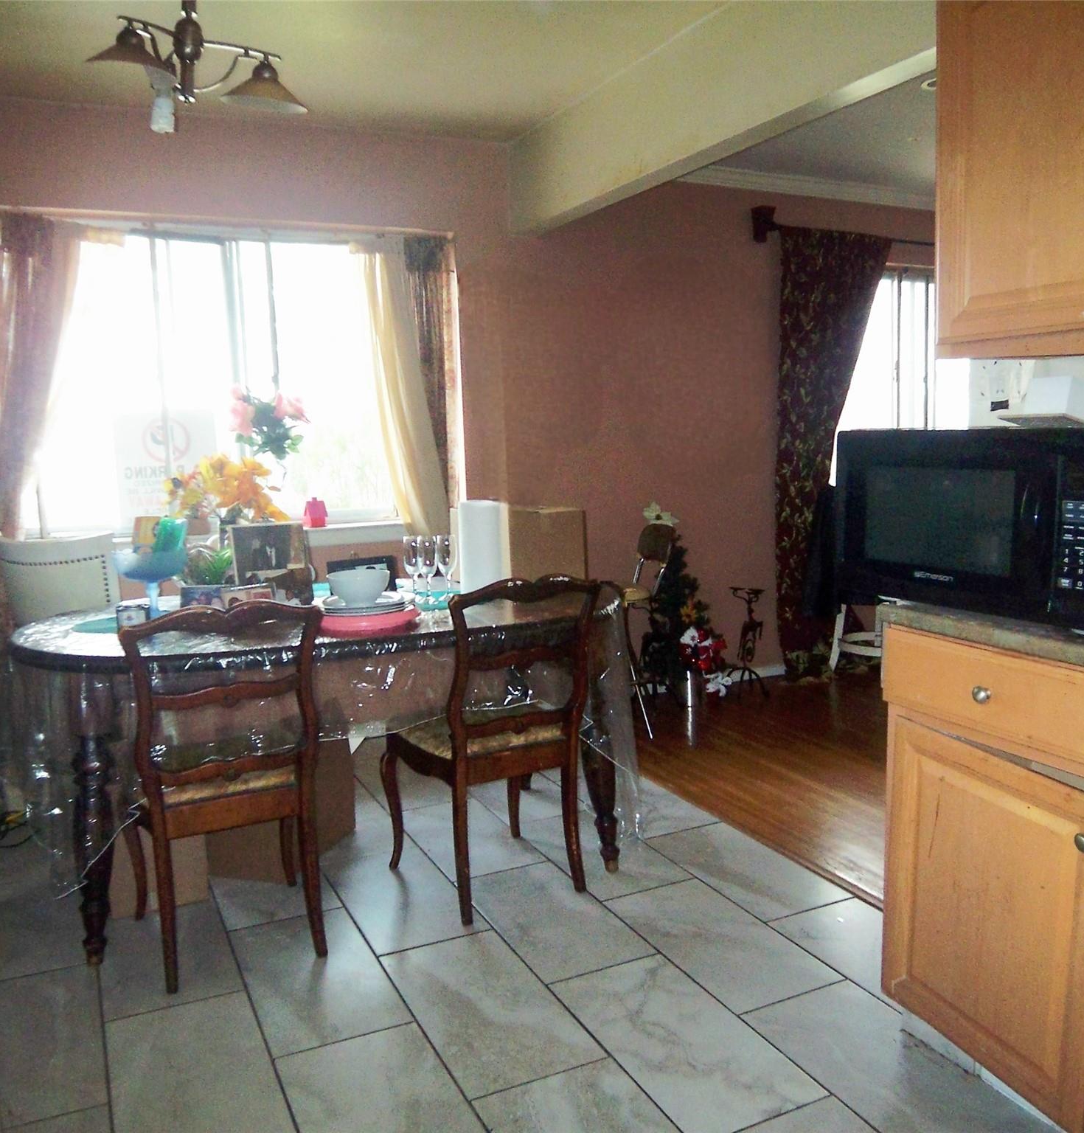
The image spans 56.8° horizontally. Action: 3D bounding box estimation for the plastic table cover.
[{"bbox_3d":[-0.573,0.458,2.932,1.720,0.680,1.040,-4,8,-20],"label":"plastic table cover"}]

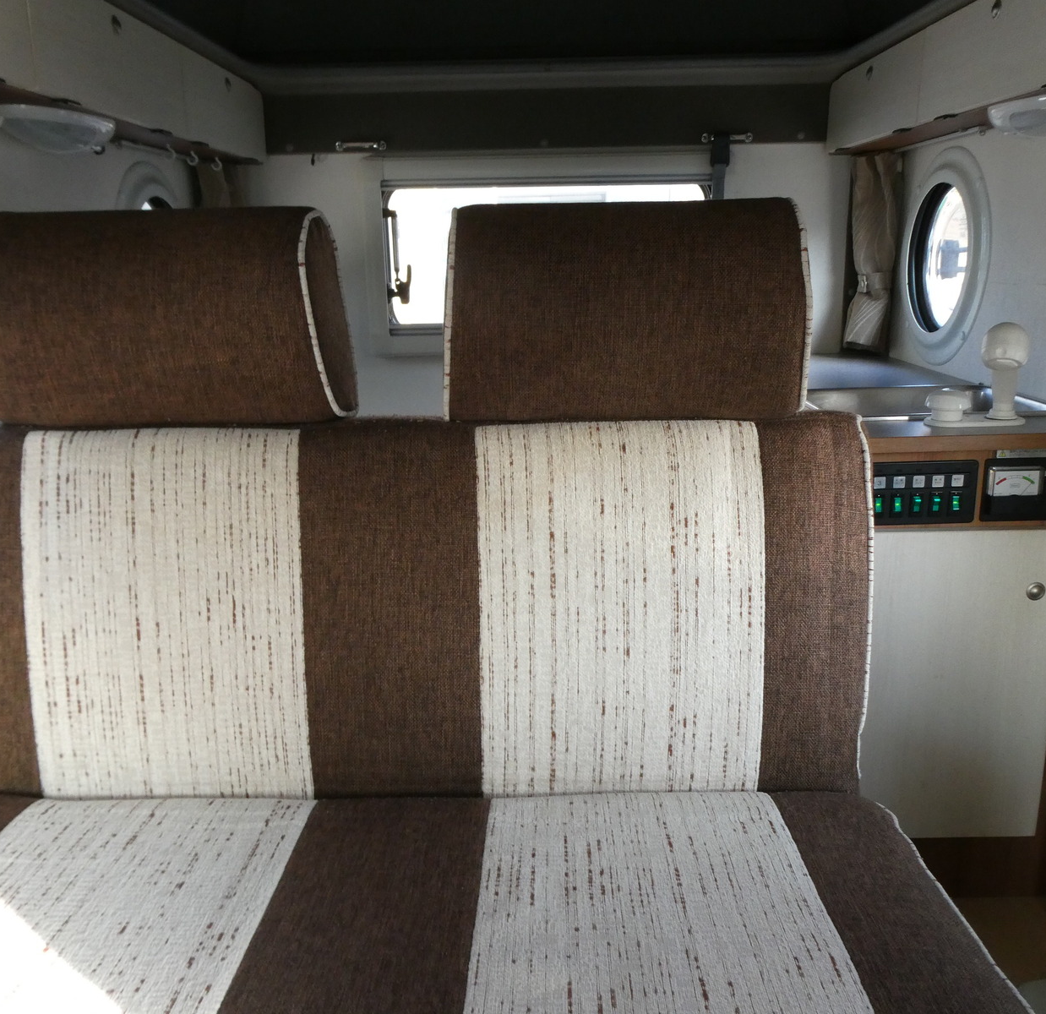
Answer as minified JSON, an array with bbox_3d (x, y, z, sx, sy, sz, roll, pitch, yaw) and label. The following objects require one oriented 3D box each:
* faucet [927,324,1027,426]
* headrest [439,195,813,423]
[{"bbox_3d":[0.584,-0.173,1.201,0.138,0.122,0.110,-1,15,1],"label":"faucet"},{"bbox_3d":[0.094,-0.190,0.922,0.334,0.210,0.134,-1,4,1],"label":"headrest"}]

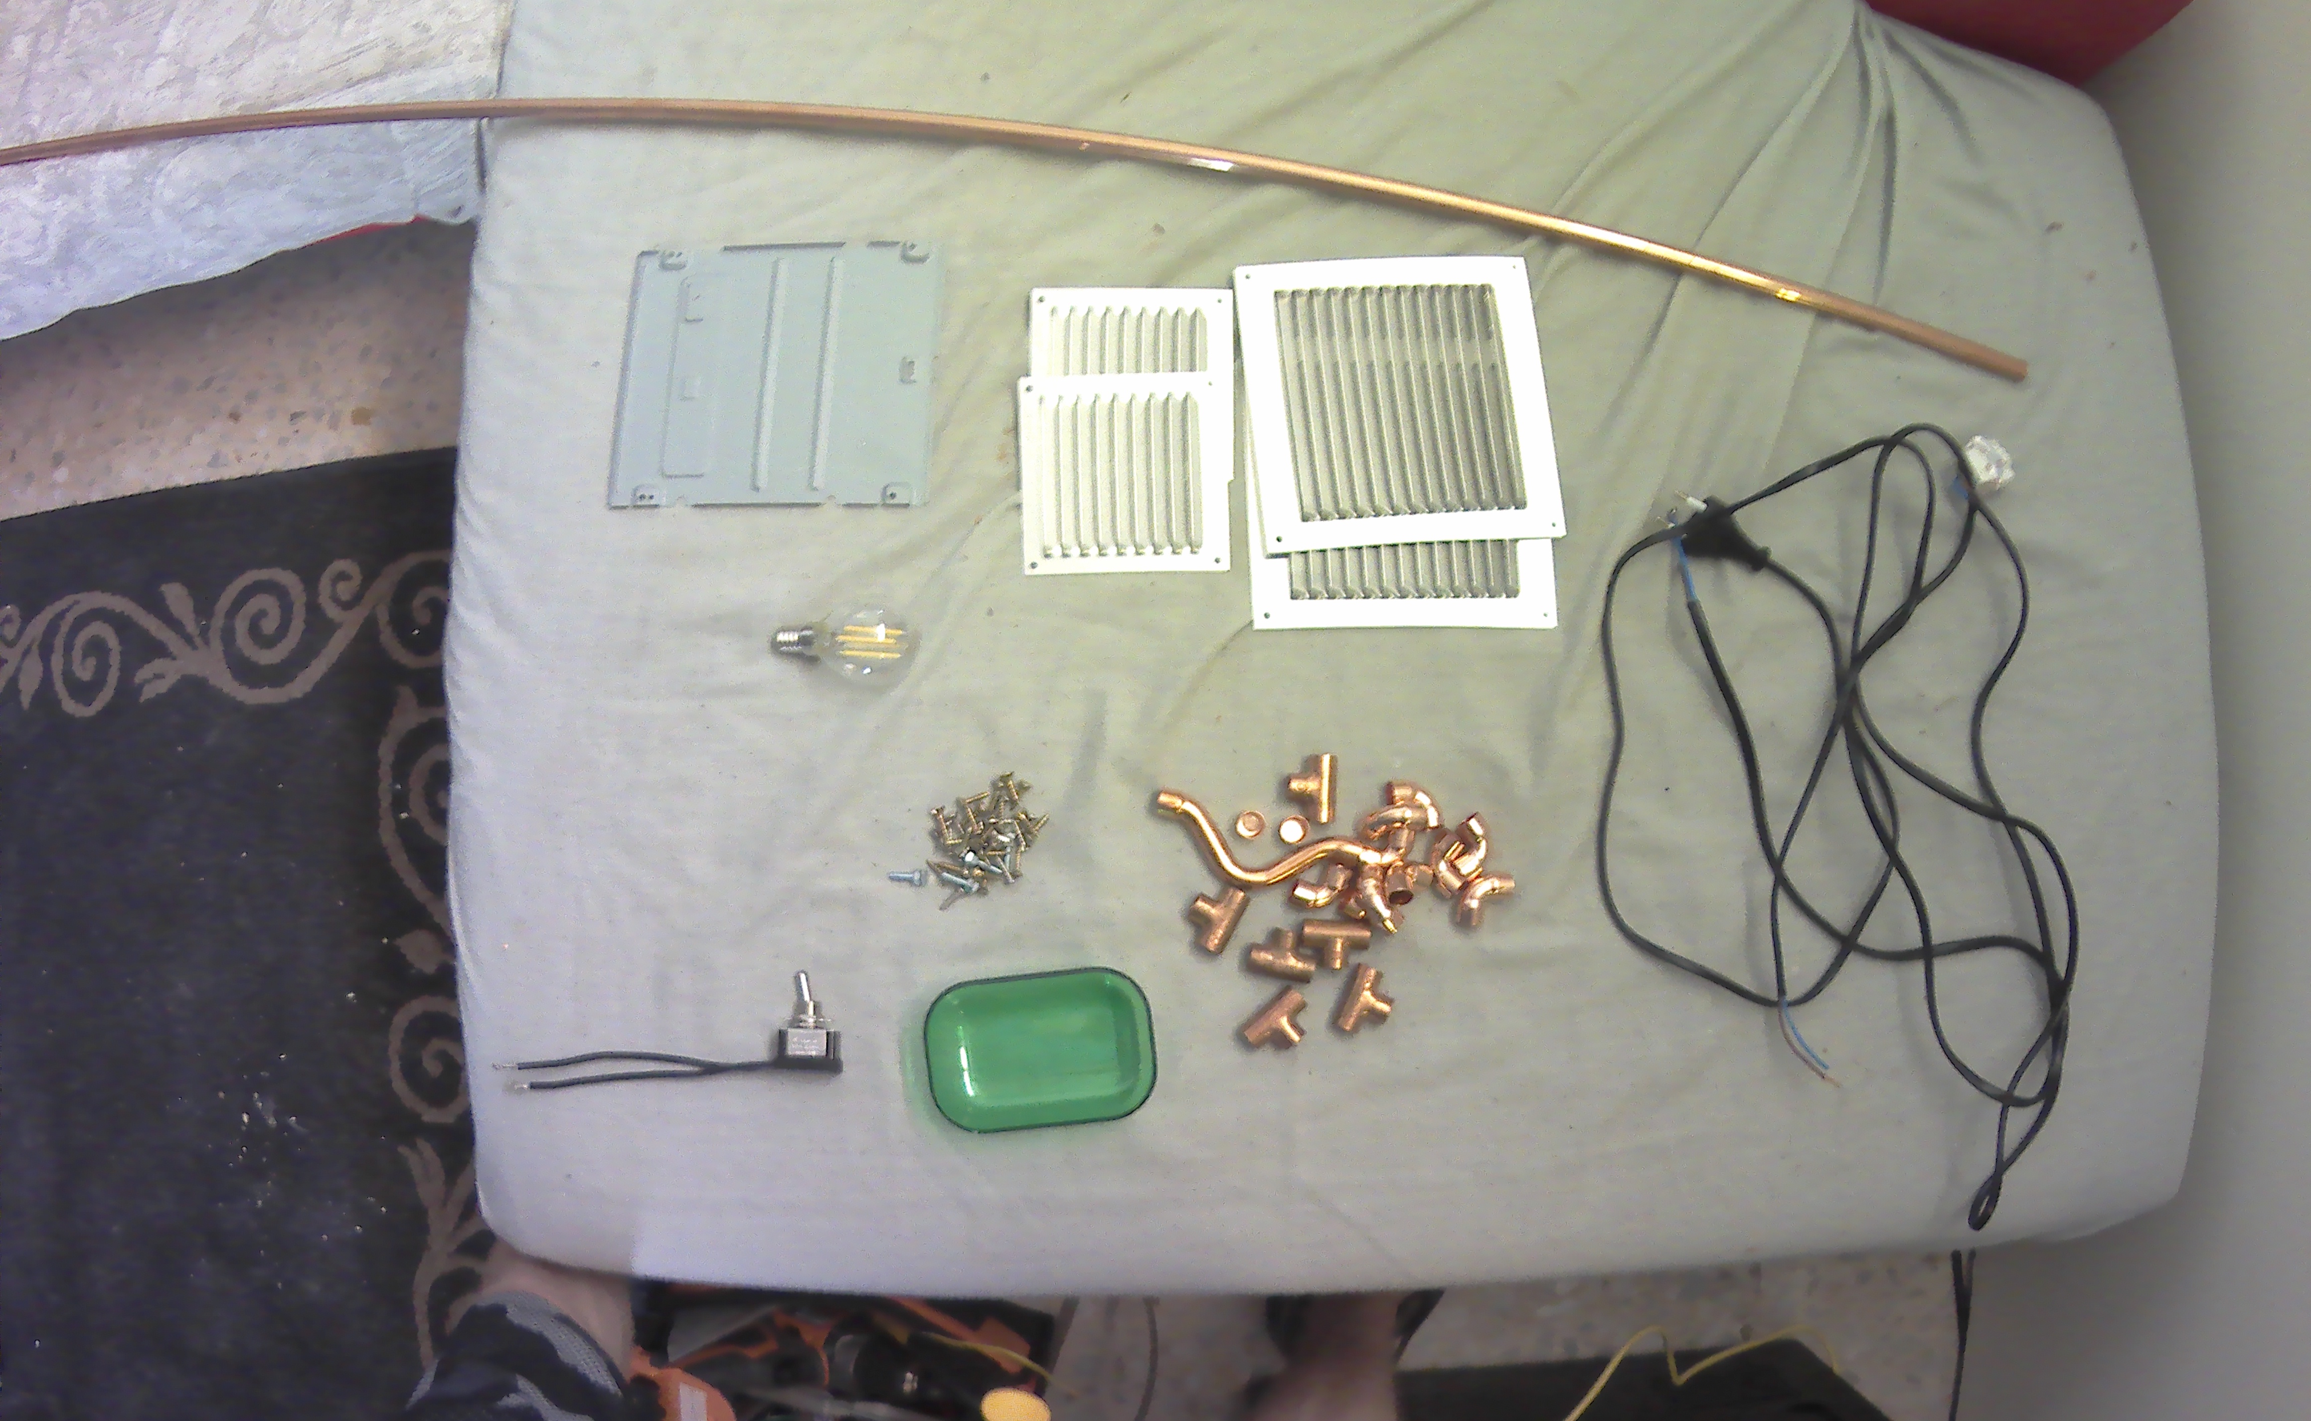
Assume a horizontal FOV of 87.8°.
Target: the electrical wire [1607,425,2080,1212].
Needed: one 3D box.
[{"bbox_3d":[0.360,0.061,0.634,0.250,0.042,0.432,4,84,0],"label":"electrical wire"}]

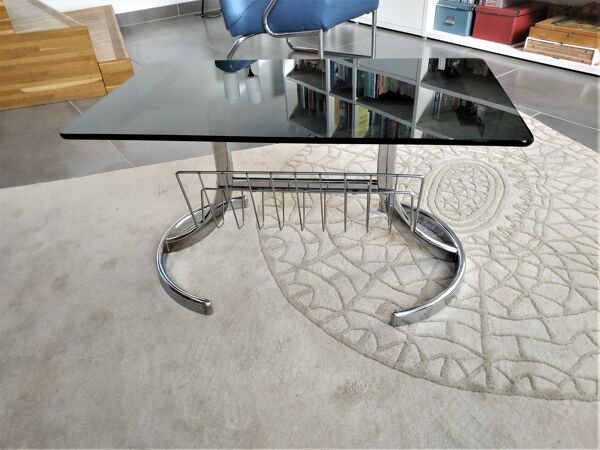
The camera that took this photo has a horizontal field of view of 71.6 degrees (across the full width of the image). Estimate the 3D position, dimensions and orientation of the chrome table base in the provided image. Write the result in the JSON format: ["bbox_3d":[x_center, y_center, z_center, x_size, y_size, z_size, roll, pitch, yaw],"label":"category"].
[{"bbox_3d":[0.008,-0.098,1.123,0.932,0.499,0.487,2,39,7],"label":"chrome table base"}]

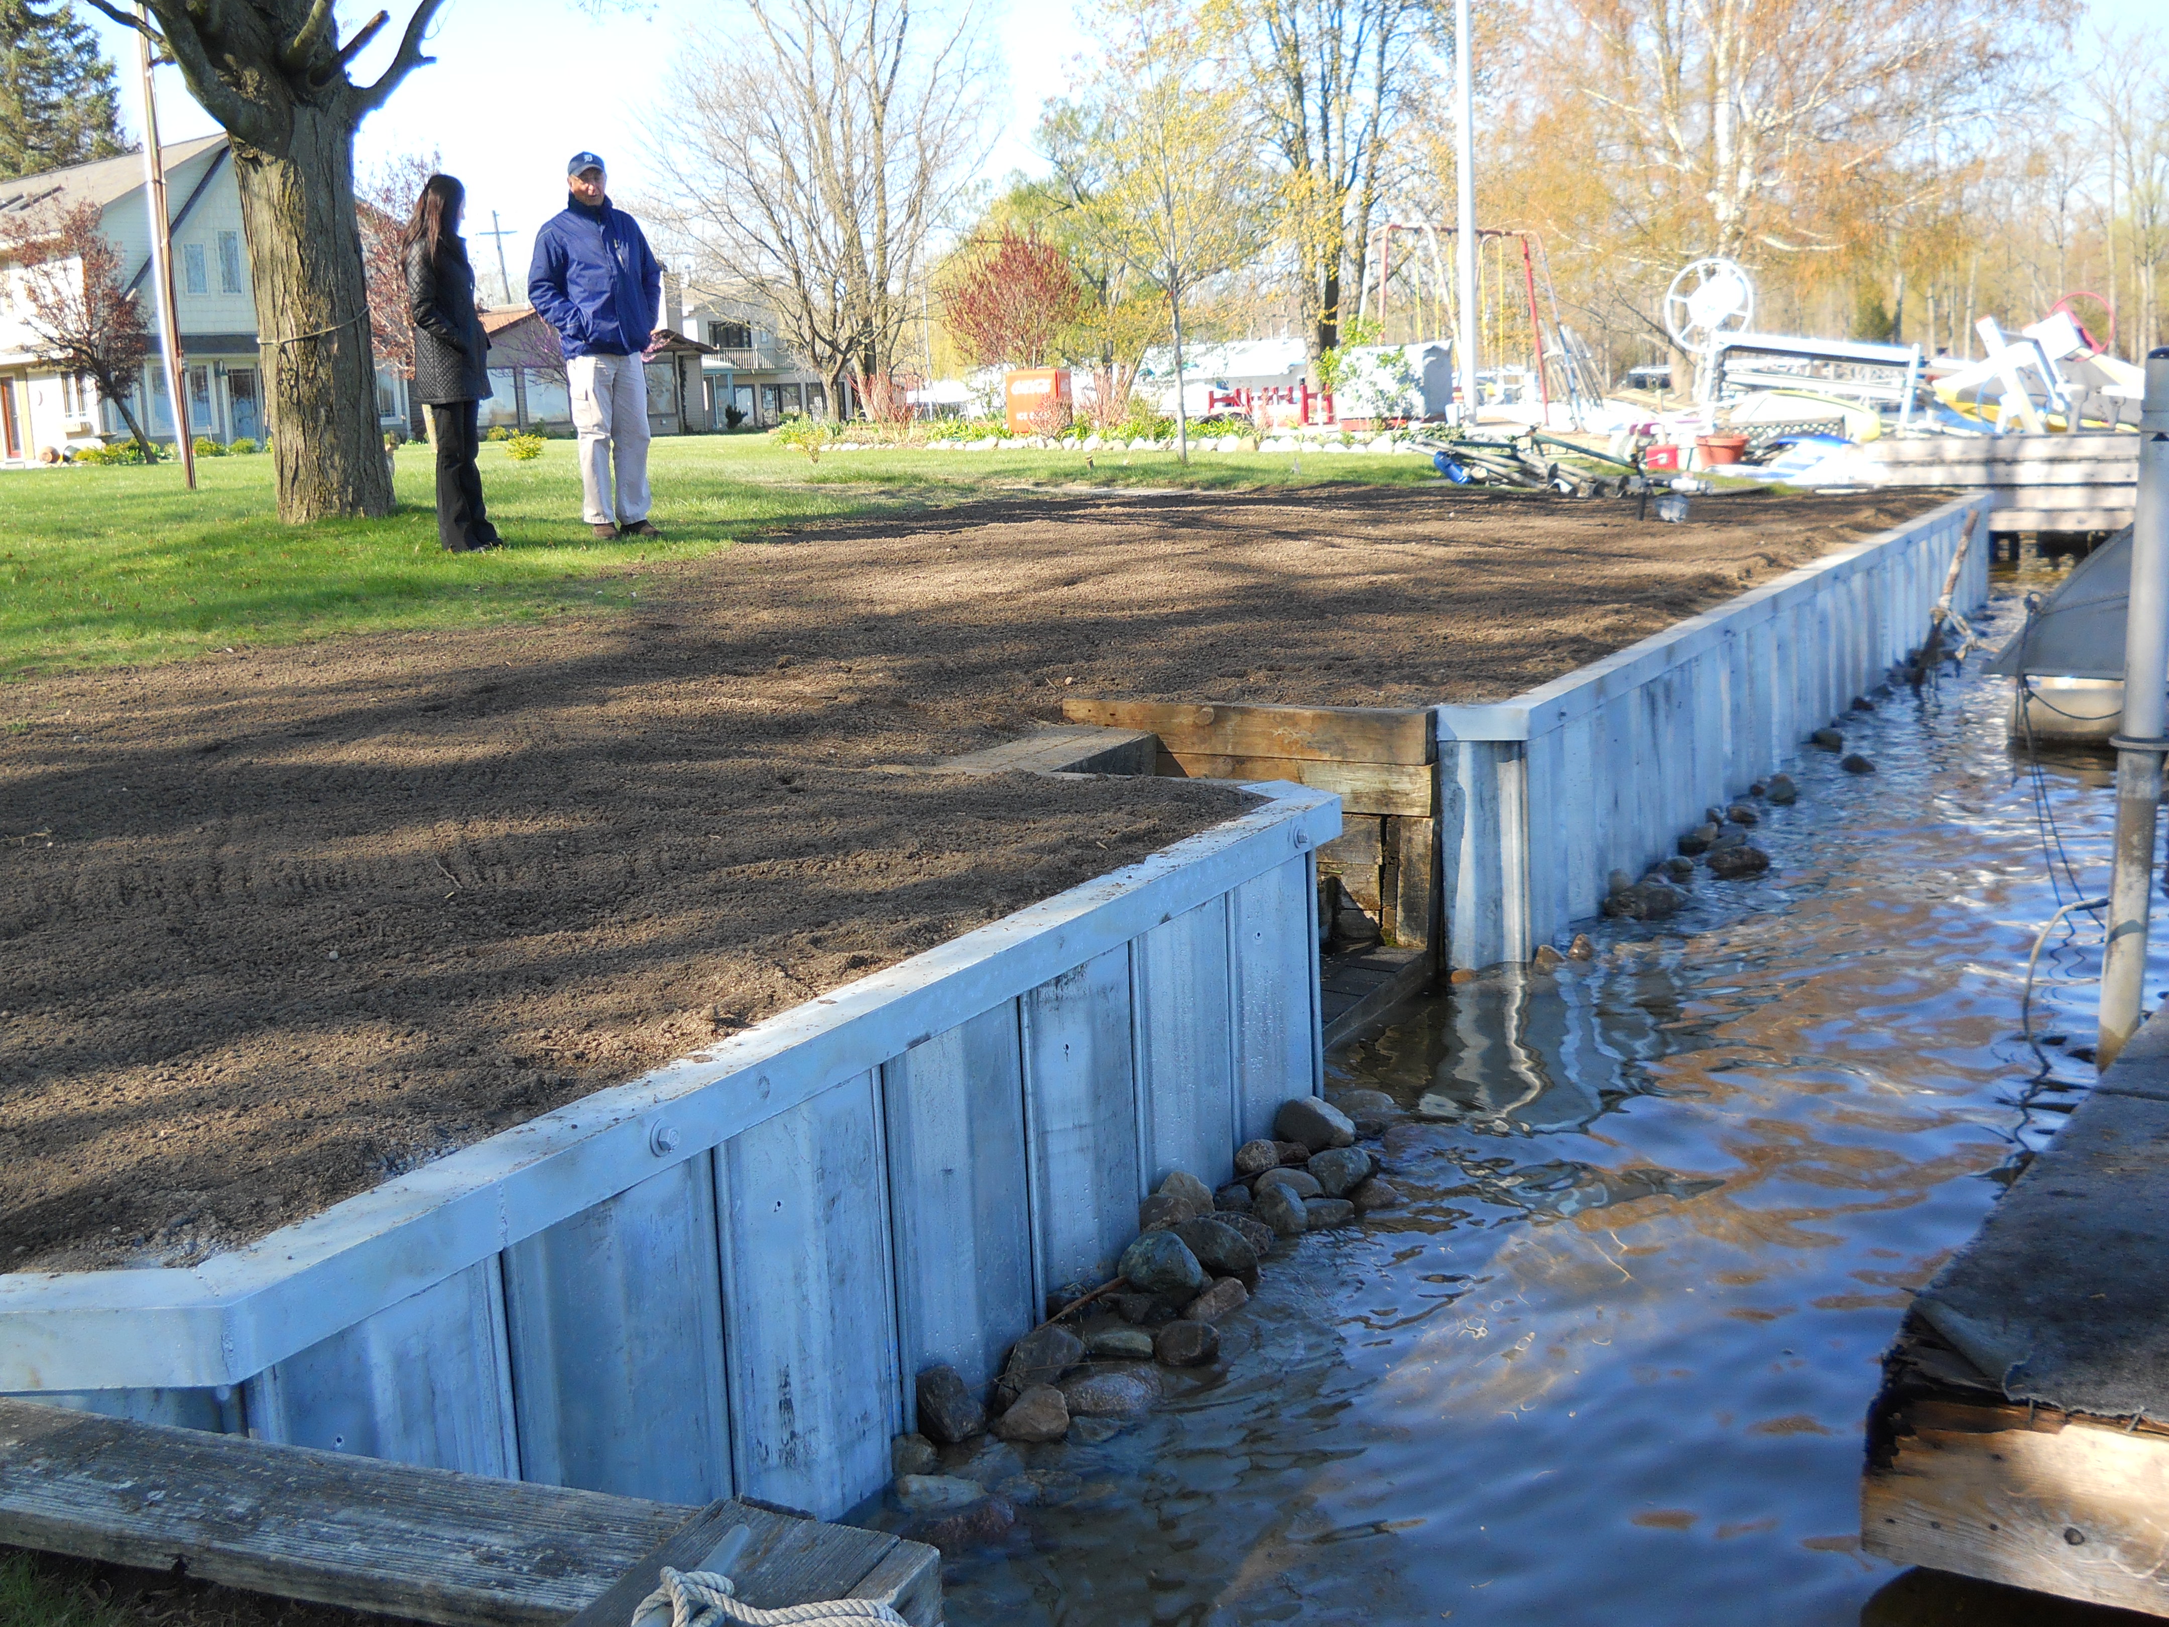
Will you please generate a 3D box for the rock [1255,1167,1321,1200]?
[{"bbox_3d":[0.432,0.791,4.930,0.140,0.085,0.110,0,11,5],"label":"rock"}]

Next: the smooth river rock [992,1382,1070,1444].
[{"bbox_3d":[-0.093,1.048,4.055,0.137,0.102,0.125,-3,10,-2],"label":"smooth river rock"}]

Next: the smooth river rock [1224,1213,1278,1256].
[{"bbox_3d":[0.339,0.886,4.857,0.135,0.100,0.115,-2,10,4],"label":"smooth river rock"}]

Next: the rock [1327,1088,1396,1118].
[{"bbox_3d":[0.695,0.734,5.852,0.180,0.090,0.140,-2,10,7],"label":"rock"}]

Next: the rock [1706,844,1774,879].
[{"bbox_3d":[2.380,0.179,8.424,0.235,0.125,0.175,0,10,16],"label":"rock"}]

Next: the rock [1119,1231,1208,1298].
[{"bbox_3d":[0.158,0.902,4.640,0.178,0.130,0.150,-2,10,1],"label":"rock"}]

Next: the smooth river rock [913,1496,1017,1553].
[{"bbox_3d":[-0.196,1.169,3.802,0.178,0.095,0.135,-3,10,-4],"label":"smooth river rock"}]

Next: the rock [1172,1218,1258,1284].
[{"bbox_3d":[0.255,0.859,4.562,0.175,0.125,0.130,4,12,27],"label":"rock"}]

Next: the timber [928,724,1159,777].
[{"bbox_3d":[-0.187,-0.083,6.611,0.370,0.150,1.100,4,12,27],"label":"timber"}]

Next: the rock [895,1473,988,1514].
[{"bbox_3d":[-0.235,1.107,3.761,0.148,0.068,0.095,4,12,27],"label":"rock"}]

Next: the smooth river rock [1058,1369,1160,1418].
[{"bbox_3d":[0.043,1.026,4.101,0.170,0.095,0.130,-1,11,0],"label":"smooth river rock"}]

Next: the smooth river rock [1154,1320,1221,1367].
[{"bbox_3d":[0.189,0.967,4.236,0.120,0.085,0.105,-1,11,2],"label":"smooth river rock"}]

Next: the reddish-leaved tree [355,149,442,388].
[{"bbox_3d":[-12.299,-9.251,42.511,2.700,5.300,2.700,-4,11,-15],"label":"reddish-leaved tree"}]

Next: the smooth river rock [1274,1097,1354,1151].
[{"bbox_3d":[0.517,0.695,5.184,0.185,0.125,0.150,4,12,27],"label":"smooth river rock"}]

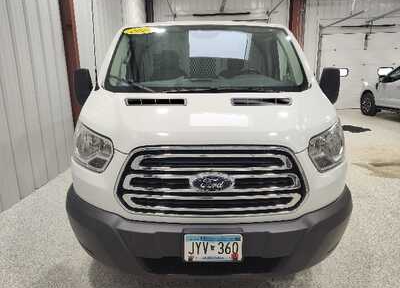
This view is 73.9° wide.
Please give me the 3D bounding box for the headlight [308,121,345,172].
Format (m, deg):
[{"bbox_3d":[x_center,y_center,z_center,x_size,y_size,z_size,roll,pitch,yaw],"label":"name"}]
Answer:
[{"bbox_3d":[0.832,0.012,1.730,0.400,0.290,0.420,0,13,0],"label":"headlight"}]

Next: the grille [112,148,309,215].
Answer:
[{"bbox_3d":[0.066,0.192,1.385,1.050,0.360,0.190,0,13,0],"label":"grille"}]

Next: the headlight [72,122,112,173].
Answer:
[{"bbox_3d":[-0.698,0.016,1.739,0.400,0.290,0.420,0,13,0],"label":"headlight"}]

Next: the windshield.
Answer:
[{"bbox_3d":[0.051,-0.746,2.319,1.700,0.900,0.150,0,-30,0],"label":"windshield"}]

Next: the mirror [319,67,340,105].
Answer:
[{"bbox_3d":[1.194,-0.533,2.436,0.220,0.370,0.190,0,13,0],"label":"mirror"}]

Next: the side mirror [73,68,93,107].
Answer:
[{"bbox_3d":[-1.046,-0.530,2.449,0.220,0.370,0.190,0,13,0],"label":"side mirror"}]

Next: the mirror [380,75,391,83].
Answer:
[{"bbox_3d":[5.729,-2.014,8.200,0.290,0.220,0.180,0,13,0],"label":"mirror"}]

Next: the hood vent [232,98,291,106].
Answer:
[{"bbox_3d":[0.428,-0.291,1.849,0.435,0.050,0.150,0,33,0],"label":"hood vent"}]

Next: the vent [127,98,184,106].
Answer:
[{"bbox_3d":[-0.304,-0.291,1.853,0.435,0.050,0.150,0,33,0],"label":"vent"}]

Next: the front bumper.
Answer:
[{"bbox_3d":[0.069,0.502,1.649,1.980,0.340,0.580,0,13,0],"label":"front bumper"}]

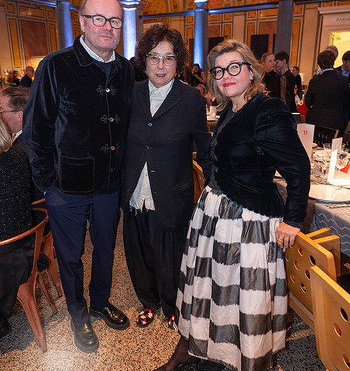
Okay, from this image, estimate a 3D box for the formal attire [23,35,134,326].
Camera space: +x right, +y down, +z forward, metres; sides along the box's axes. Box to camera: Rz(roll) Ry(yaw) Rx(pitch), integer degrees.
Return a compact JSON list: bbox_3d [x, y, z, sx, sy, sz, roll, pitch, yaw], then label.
[{"bbox_3d":[-0.465,0.091,1.849,0.570,1.530,0.360,-11,19,-32],"label":"formal attire"}]

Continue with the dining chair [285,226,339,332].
[{"bbox_3d":[0.727,0.550,1.698,0.500,0.785,0.420,-8,18,-26],"label":"dining chair"}]

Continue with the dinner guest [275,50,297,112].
[{"bbox_3d":[1.327,-0.741,4.369,0.320,1.760,0.520,-9,18,-27],"label":"dinner guest"}]

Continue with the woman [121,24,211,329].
[{"bbox_3d":[-0.050,0.032,1.905,0.520,1.670,0.360,4,17,13],"label":"woman"}]

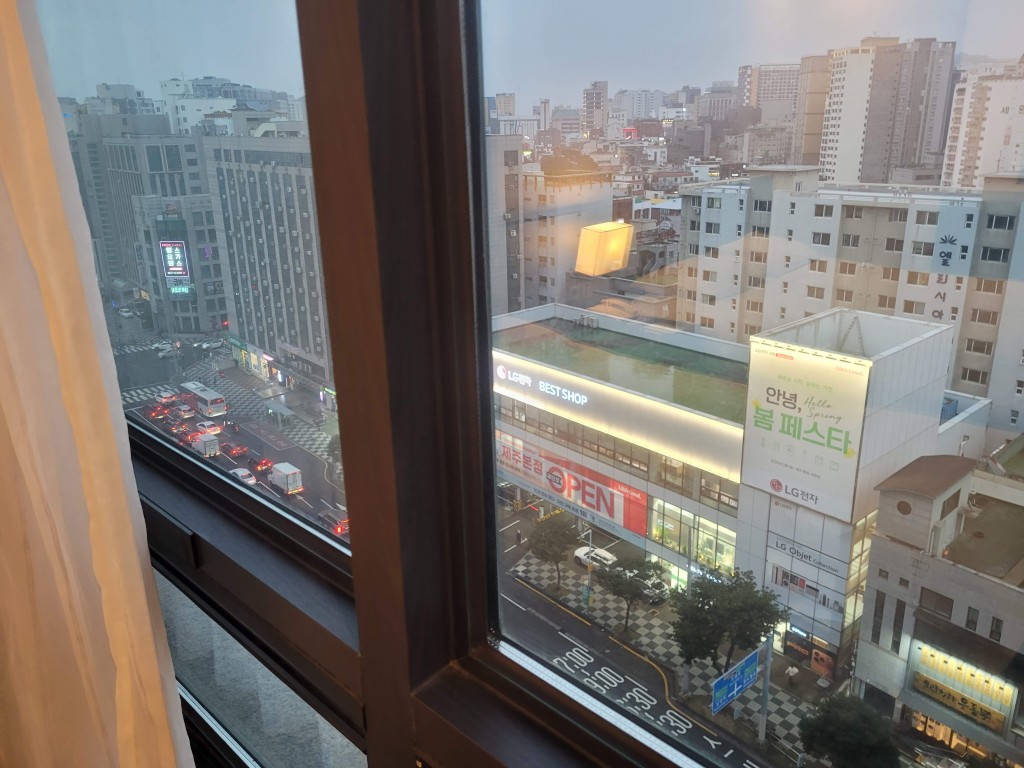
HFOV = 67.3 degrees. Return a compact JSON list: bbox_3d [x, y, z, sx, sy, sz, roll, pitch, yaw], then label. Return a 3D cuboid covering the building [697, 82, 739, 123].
[{"bbox_3d":[185.323,-255.076,699.590,32.000,36.000,20.000,-9,20,-19],"label":"building"}]

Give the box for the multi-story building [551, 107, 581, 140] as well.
[{"bbox_3d":[45.468,-209.441,643.736,23.000,42.000,18.000,-1,19,4],"label":"multi-story building"}]

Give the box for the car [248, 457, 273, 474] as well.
[{"bbox_3d":[-31.759,9.837,96.475,1.750,1.500,4.200,-18,24,-37],"label":"car"}]

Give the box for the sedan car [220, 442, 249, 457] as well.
[{"bbox_3d":[-36.587,8.296,101.480,1.800,1.500,4.500,-18,24,-37],"label":"sedan car"}]

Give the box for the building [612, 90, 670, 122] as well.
[{"bbox_3d":[131.199,-287.087,803.511,49.000,36.500,15.000,-1,18,3],"label":"building"}]

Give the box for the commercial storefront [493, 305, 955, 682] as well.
[{"bbox_3d":[15.005,2.331,79.538,19.930,25.190,52.330,-16,23,-37],"label":"commercial storefront"}]

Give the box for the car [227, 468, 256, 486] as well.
[{"bbox_3d":[-32.507,11.232,92.623,1.830,1.460,4.750,-18,24,-37],"label":"car"}]

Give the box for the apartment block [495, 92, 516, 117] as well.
[{"bbox_3d":[-6.056,-254.907,754.550,18.500,55.000,15.000,-2,19,0],"label":"apartment block"}]

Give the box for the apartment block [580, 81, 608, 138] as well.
[{"bbox_3d":[56.119,-178.062,512.788,14.500,41.000,13.000,3,19,15],"label":"apartment block"}]

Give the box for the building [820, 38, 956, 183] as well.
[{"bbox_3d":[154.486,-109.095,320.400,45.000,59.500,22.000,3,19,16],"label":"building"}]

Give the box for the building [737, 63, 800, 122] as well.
[{"bbox_3d":[229.581,-256.463,683.259,46.000,48.000,24.000,-9,20,-19],"label":"building"}]

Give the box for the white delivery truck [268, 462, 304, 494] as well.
[{"bbox_3d":[-26.552,11.043,90.483,1.760,2.750,5.200,-18,24,-37],"label":"white delivery truck"}]

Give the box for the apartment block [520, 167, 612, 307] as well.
[{"bbox_3d":[8.869,-17.681,127.571,12.200,33.120,10.000,-16,23,-37],"label":"apartment block"}]

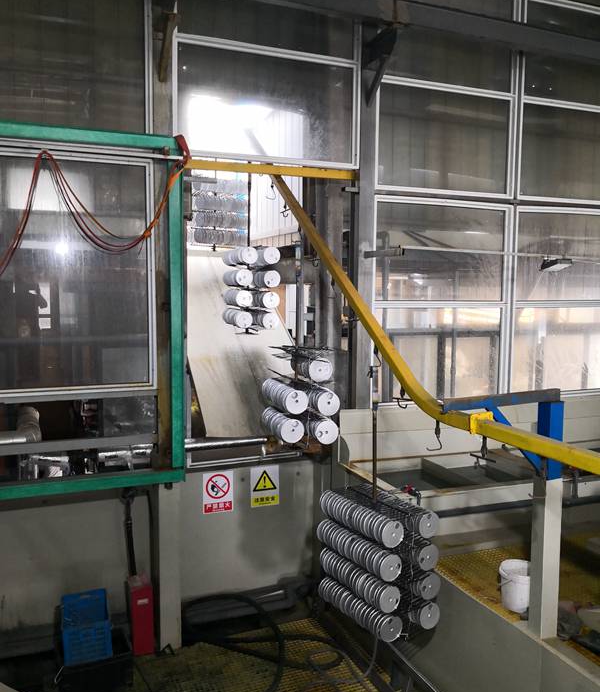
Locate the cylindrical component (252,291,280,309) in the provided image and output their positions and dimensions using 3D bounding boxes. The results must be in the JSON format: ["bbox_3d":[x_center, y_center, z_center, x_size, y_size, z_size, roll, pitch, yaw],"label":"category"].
[{"bbox_3d":[-0.384,-0.516,7.006,0.180,0.180,0.480,-1,6,-19],"label":"cylindrical component"}]

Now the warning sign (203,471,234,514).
[{"bbox_3d":[-0.748,1.351,5.750,0.277,0.373,0.010,-2,6,-21],"label":"warning sign"}]

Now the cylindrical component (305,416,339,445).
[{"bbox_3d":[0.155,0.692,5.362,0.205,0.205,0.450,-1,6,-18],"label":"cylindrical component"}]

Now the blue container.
[{"bbox_3d":[-1.714,2.260,5.008,0.350,0.300,0.530,-2,6,-21],"label":"blue container"}]

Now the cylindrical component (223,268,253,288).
[{"bbox_3d":[-0.684,-0.756,6.968,0.180,0.180,0.570,-1,6,-19],"label":"cylindrical component"}]

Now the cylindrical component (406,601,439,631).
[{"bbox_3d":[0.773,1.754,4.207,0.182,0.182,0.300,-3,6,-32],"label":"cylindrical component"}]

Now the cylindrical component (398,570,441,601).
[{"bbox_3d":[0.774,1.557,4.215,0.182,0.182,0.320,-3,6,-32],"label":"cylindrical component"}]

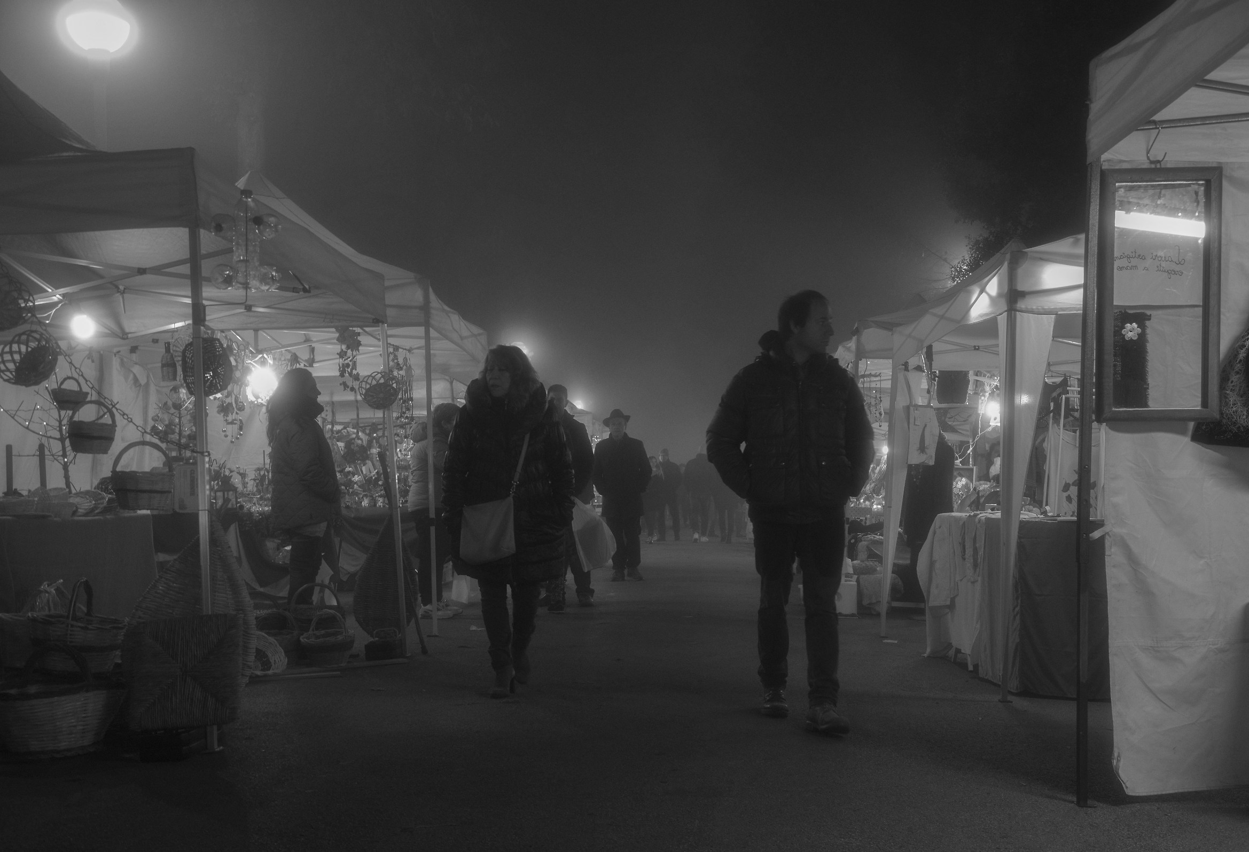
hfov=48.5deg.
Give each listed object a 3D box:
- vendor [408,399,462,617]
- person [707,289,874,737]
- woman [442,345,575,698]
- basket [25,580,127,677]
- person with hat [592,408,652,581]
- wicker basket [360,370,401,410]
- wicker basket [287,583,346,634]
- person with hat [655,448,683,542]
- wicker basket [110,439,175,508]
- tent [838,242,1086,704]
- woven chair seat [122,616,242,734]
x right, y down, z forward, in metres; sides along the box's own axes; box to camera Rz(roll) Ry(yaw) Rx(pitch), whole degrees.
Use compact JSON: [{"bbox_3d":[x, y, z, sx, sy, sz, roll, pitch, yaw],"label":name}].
[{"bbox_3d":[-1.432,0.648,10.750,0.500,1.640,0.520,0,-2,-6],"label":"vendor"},{"bbox_3d":[0.691,0.340,5.750,0.640,1.790,0.550,0,-3,-3],"label":"person"},{"bbox_3d":[-0.563,0.453,6.750,0.640,1.690,0.450,-1,-2,7],"label":"woman"},{"bbox_3d":[-2.589,0.947,6.563,0.430,0.430,0.310,0,-3,-9],"label":"basket"},{"bbox_3d":[-0.027,0.731,14.900,0.610,1.820,0.400,0,-2,0],"label":"person with hat"},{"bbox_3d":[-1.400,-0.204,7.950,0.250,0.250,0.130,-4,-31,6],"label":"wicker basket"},{"bbox_3d":[-1.800,1.131,8.106,0.320,0.420,0.260,0,-3,-9],"label":"wicker basket"},{"bbox_3d":[0.832,1.275,25.600,0.530,1.720,0.380,-1,-2,9],"label":"person with hat"},{"bbox_3d":[-1.915,0.196,5.497,0.240,0.270,0.180,1,-3,-14],"label":"wicker basket"},{"bbox_3d":[3.200,-0.024,7.810,2.900,2.700,2.900,0,-3,0],"label":"tent"},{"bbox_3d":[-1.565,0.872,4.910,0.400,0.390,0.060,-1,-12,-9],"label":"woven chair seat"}]

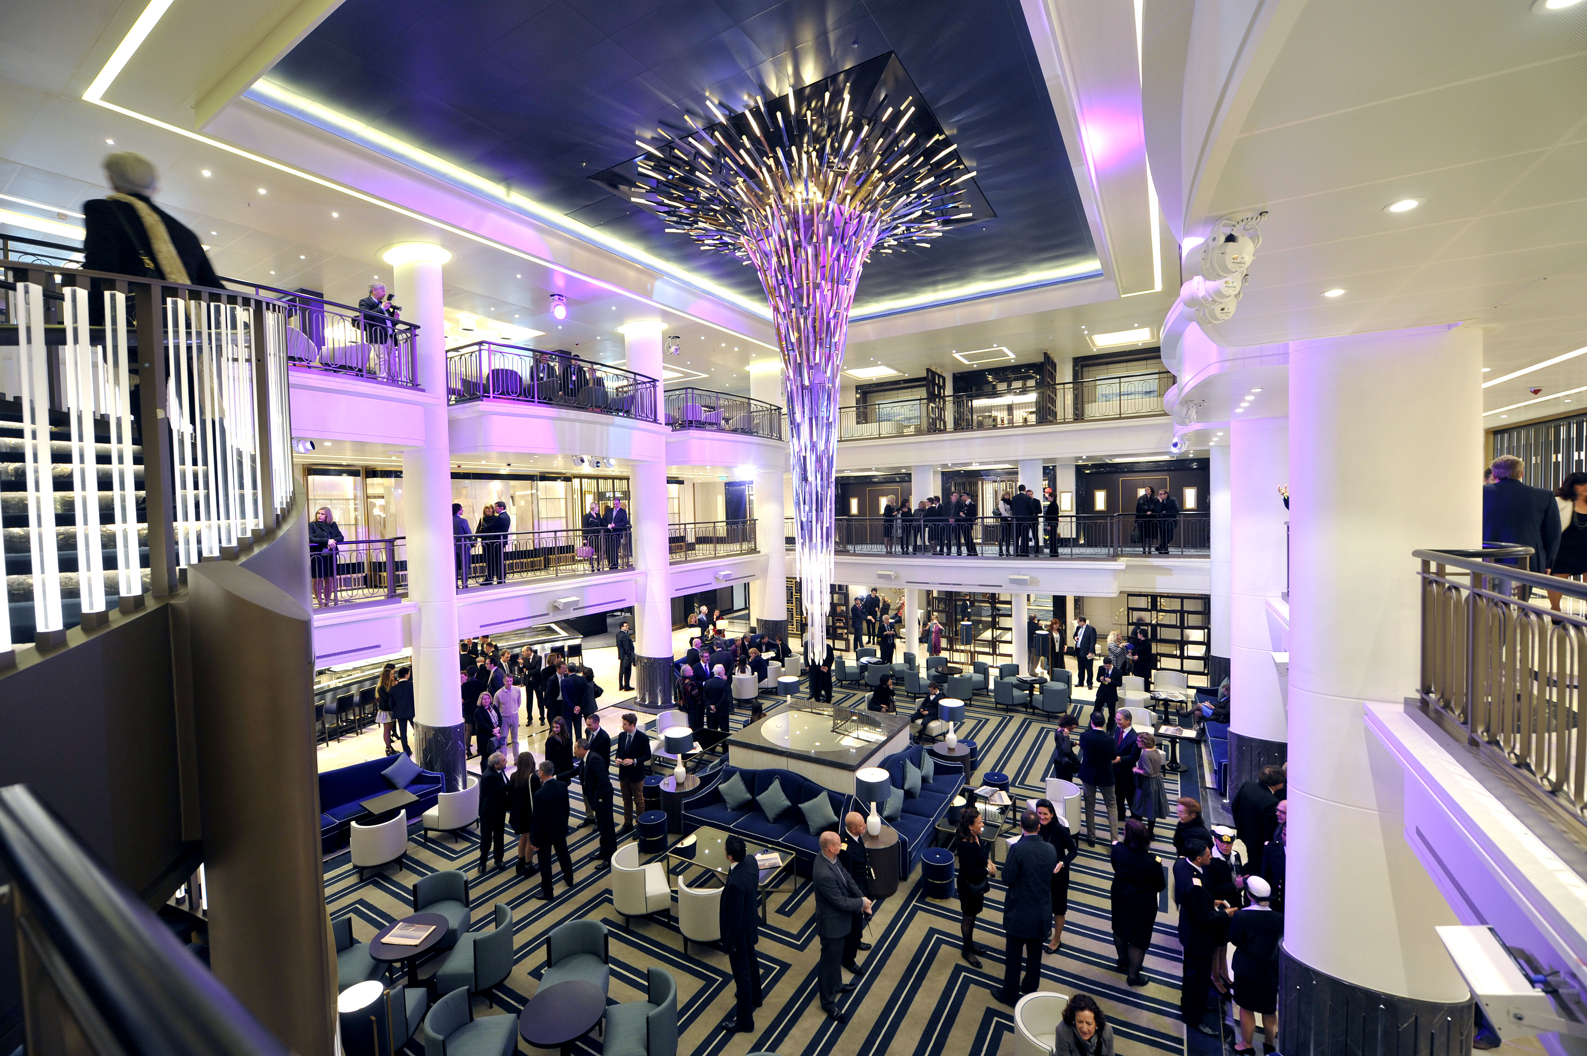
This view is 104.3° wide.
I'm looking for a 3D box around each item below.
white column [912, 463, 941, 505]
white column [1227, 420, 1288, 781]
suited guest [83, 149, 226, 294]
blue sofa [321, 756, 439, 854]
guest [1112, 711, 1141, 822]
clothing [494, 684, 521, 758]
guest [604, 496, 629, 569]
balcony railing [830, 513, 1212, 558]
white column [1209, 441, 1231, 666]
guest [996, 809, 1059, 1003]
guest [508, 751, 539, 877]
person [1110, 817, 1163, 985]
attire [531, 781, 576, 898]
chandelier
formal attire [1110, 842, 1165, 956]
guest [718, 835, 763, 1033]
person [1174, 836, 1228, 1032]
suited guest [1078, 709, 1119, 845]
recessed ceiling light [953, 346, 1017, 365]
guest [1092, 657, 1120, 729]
[{"bbox_3d":[4.038,-0.595,18.808,0.620,2.620,0.620,0,2,32],"label":"white column"},{"bbox_3d":[7.074,1.321,9.087,1.080,6.000,0.650,0,2,32],"label":"white column"},{"bbox_3d":[-3.493,-1.107,3.281,0.360,1.740,0.540,0,2,35],"label":"suited guest"},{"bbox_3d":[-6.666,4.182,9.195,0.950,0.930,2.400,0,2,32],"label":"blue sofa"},{"bbox_3d":[5.086,3.614,9.473,0.400,1.730,0.520,-2,2,-7],"label":"guest"},{"bbox_3d":[-5.707,3.864,12.321,0.530,1.470,0.330,-3,2,-27],"label":"clothing"},{"bbox_3d":[-4.481,0.212,15.604,0.560,1.620,0.380,-1,2,4],"label":"guest"},{"bbox_3d":[5.131,0.241,16.049,9.650,1.100,0.600,0,2,32],"label":"balcony railing"},{"bbox_3d":[10.071,0.863,13.989,0.980,5.450,0.980,0,2,32],"label":"white column"},{"bbox_3d":[2.201,3.622,5.929,0.580,1.850,0.420,-1,2,14],"label":"guest"},{"bbox_3d":[-3.827,3.983,8.698,0.460,1.700,0.360,-1,2,20],"label":"guest"},{"bbox_3d":[3.565,3.822,6.411,0.360,1.660,0.520,-3,2,-40],"label":"person"},{"bbox_3d":[-3.152,4.014,8.110,0.560,1.470,0.420,-3,2,-37],"label":"attire"},{"bbox_3d":[0.367,-1.663,11.230,5.800,8.400,5.800,0,2,32],"label":"chandelier"},{"bbox_3d":[3.528,3.761,6.338,0.550,1.130,0.420,0,3,44],"label":"formal attire"},{"bbox_3d":[-0.520,3.869,5.939,0.340,1.800,0.500,-1,2,10],"label":"guest"},{"bbox_3d":[3.812,3.776,5.811,0.380,1.780,0.520,-1,2,22],"label":"person"},{"bbox_3d":[4.274,3.487,8.566,0.550,1.840,0.420,-1,2,19],"label":"suited guest"},{"bbox_3d":[6.379,-5.743,20.511,1.630,0.080,1.550,0,2,32],"label":"recessed ceiling light"},{"bbox_3d":[6.382,3.425,12.682,0.550,1.600,0.500,0,3,42],"label":"guest"}]

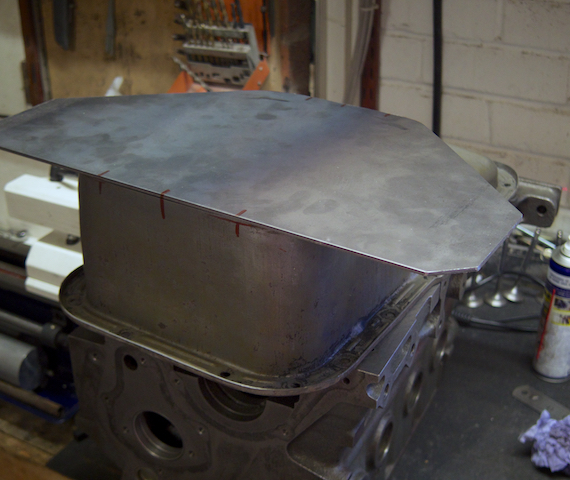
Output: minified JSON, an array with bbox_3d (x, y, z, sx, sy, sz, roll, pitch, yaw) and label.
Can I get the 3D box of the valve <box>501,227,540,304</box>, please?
[{"bbox_3d":[0.363,0.037,1.313,0.034,0.121,0.034,20,30,15],"label":"valve"}]

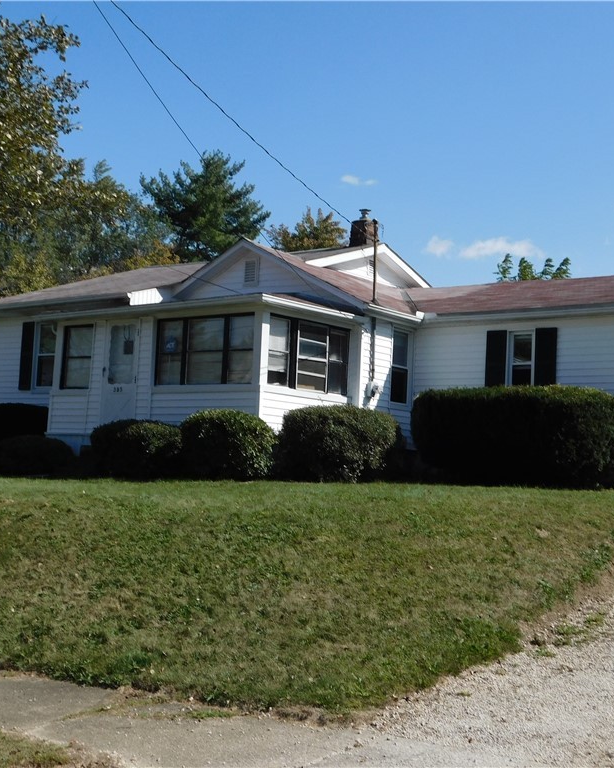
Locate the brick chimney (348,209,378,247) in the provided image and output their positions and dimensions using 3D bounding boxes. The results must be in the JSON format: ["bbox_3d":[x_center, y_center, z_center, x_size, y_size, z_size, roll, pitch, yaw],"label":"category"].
[{"bbox_3d":[1.311,-3.640,25.083,0.480,0.989,0.470,-1,-7,38],"label":"brick chimney"}]

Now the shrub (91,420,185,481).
[{"bbox_3d":[-2.890,1.104,17.942,1.500,1.034,1.400,3,-5,0],"label":"shrub"}]

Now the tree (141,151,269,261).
[{"bbox_3d":[-5.118,-3.411,49.317,7.800,15.182,7.800,-1,-7,38],"label":"tree"}]

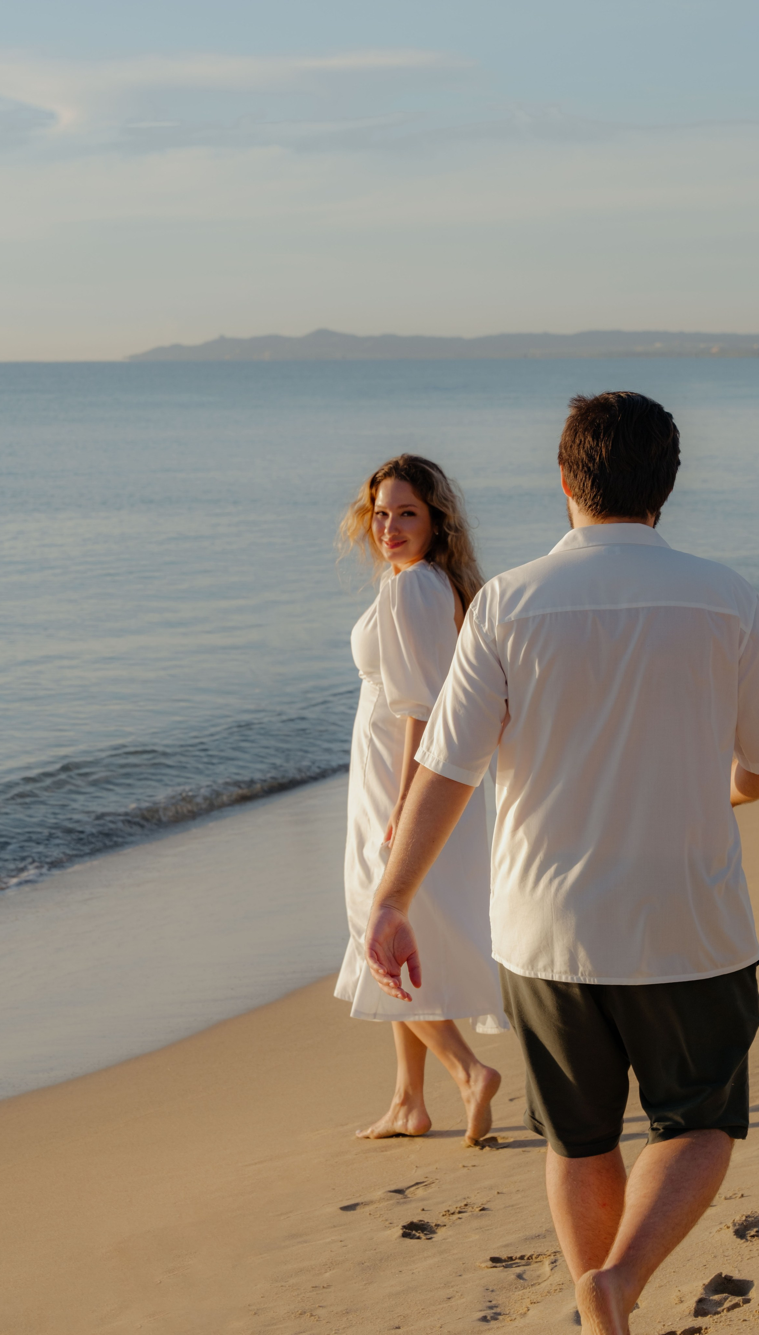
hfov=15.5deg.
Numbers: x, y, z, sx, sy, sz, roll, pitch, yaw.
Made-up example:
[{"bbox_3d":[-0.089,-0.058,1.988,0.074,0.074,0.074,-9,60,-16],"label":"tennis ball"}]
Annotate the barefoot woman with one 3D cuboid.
[{"bbox_3d":[0.100,0.313,6.486,0.404,1.615,0.480,0,6,0],"label":"barefoot woman"}]

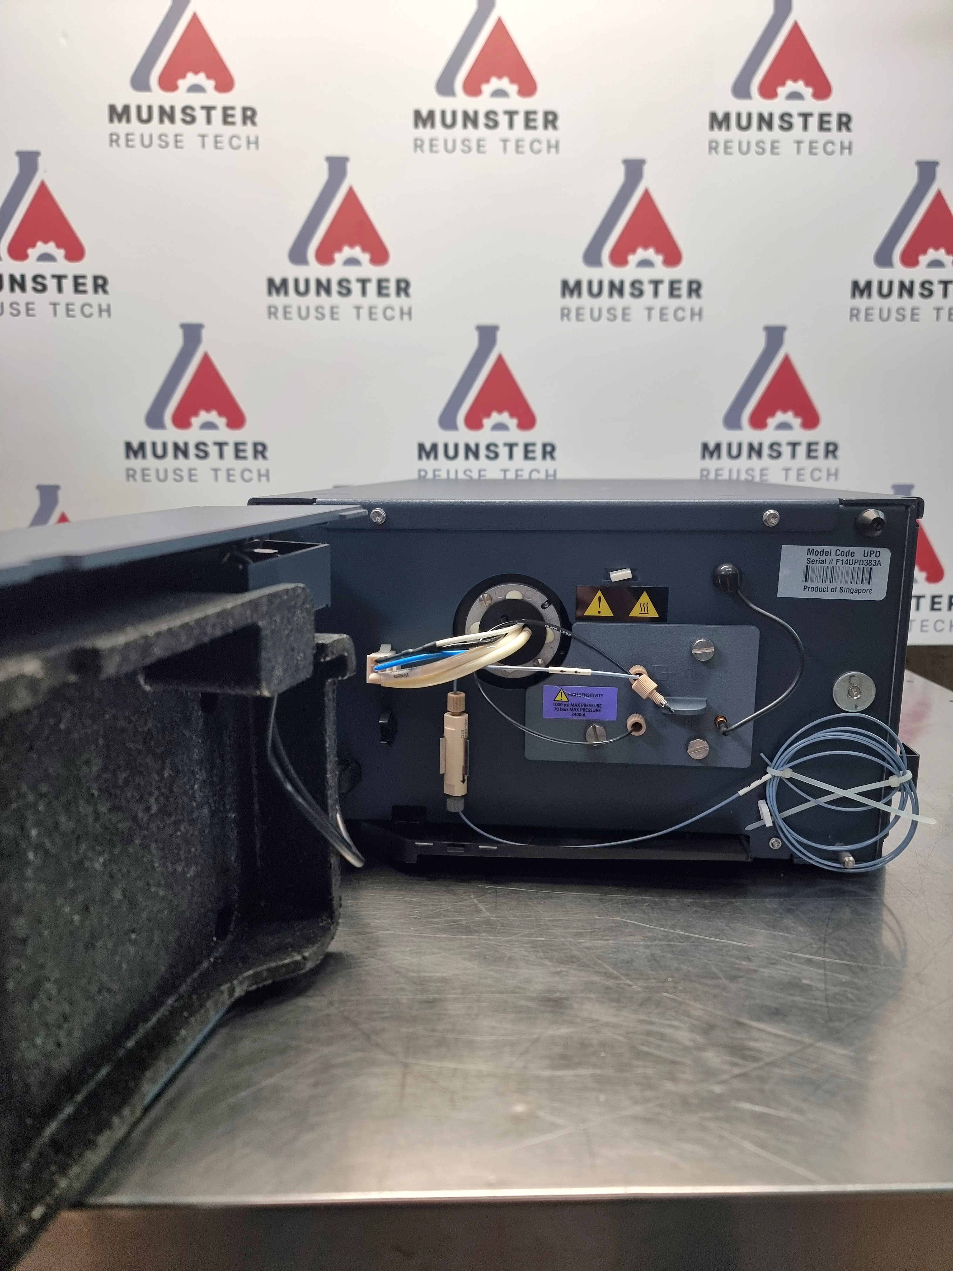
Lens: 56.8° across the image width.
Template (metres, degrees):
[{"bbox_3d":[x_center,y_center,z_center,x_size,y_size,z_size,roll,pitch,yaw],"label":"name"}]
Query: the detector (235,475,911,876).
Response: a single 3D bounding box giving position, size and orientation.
[{"bbox_3d":[0.076,-0.018,0.705,0.345,0.200,0.500,1,11,6],"label":"detector"}]

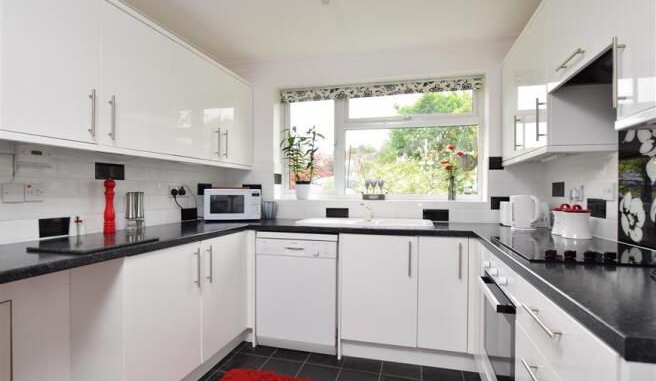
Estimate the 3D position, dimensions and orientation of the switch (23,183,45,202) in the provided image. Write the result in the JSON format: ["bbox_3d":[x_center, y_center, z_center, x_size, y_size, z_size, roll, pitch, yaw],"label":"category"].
[{"bbox_3d":[-1.446,0.012,1.620,0.014,0.087,0.084,0,0,16],"label":"switch"}]

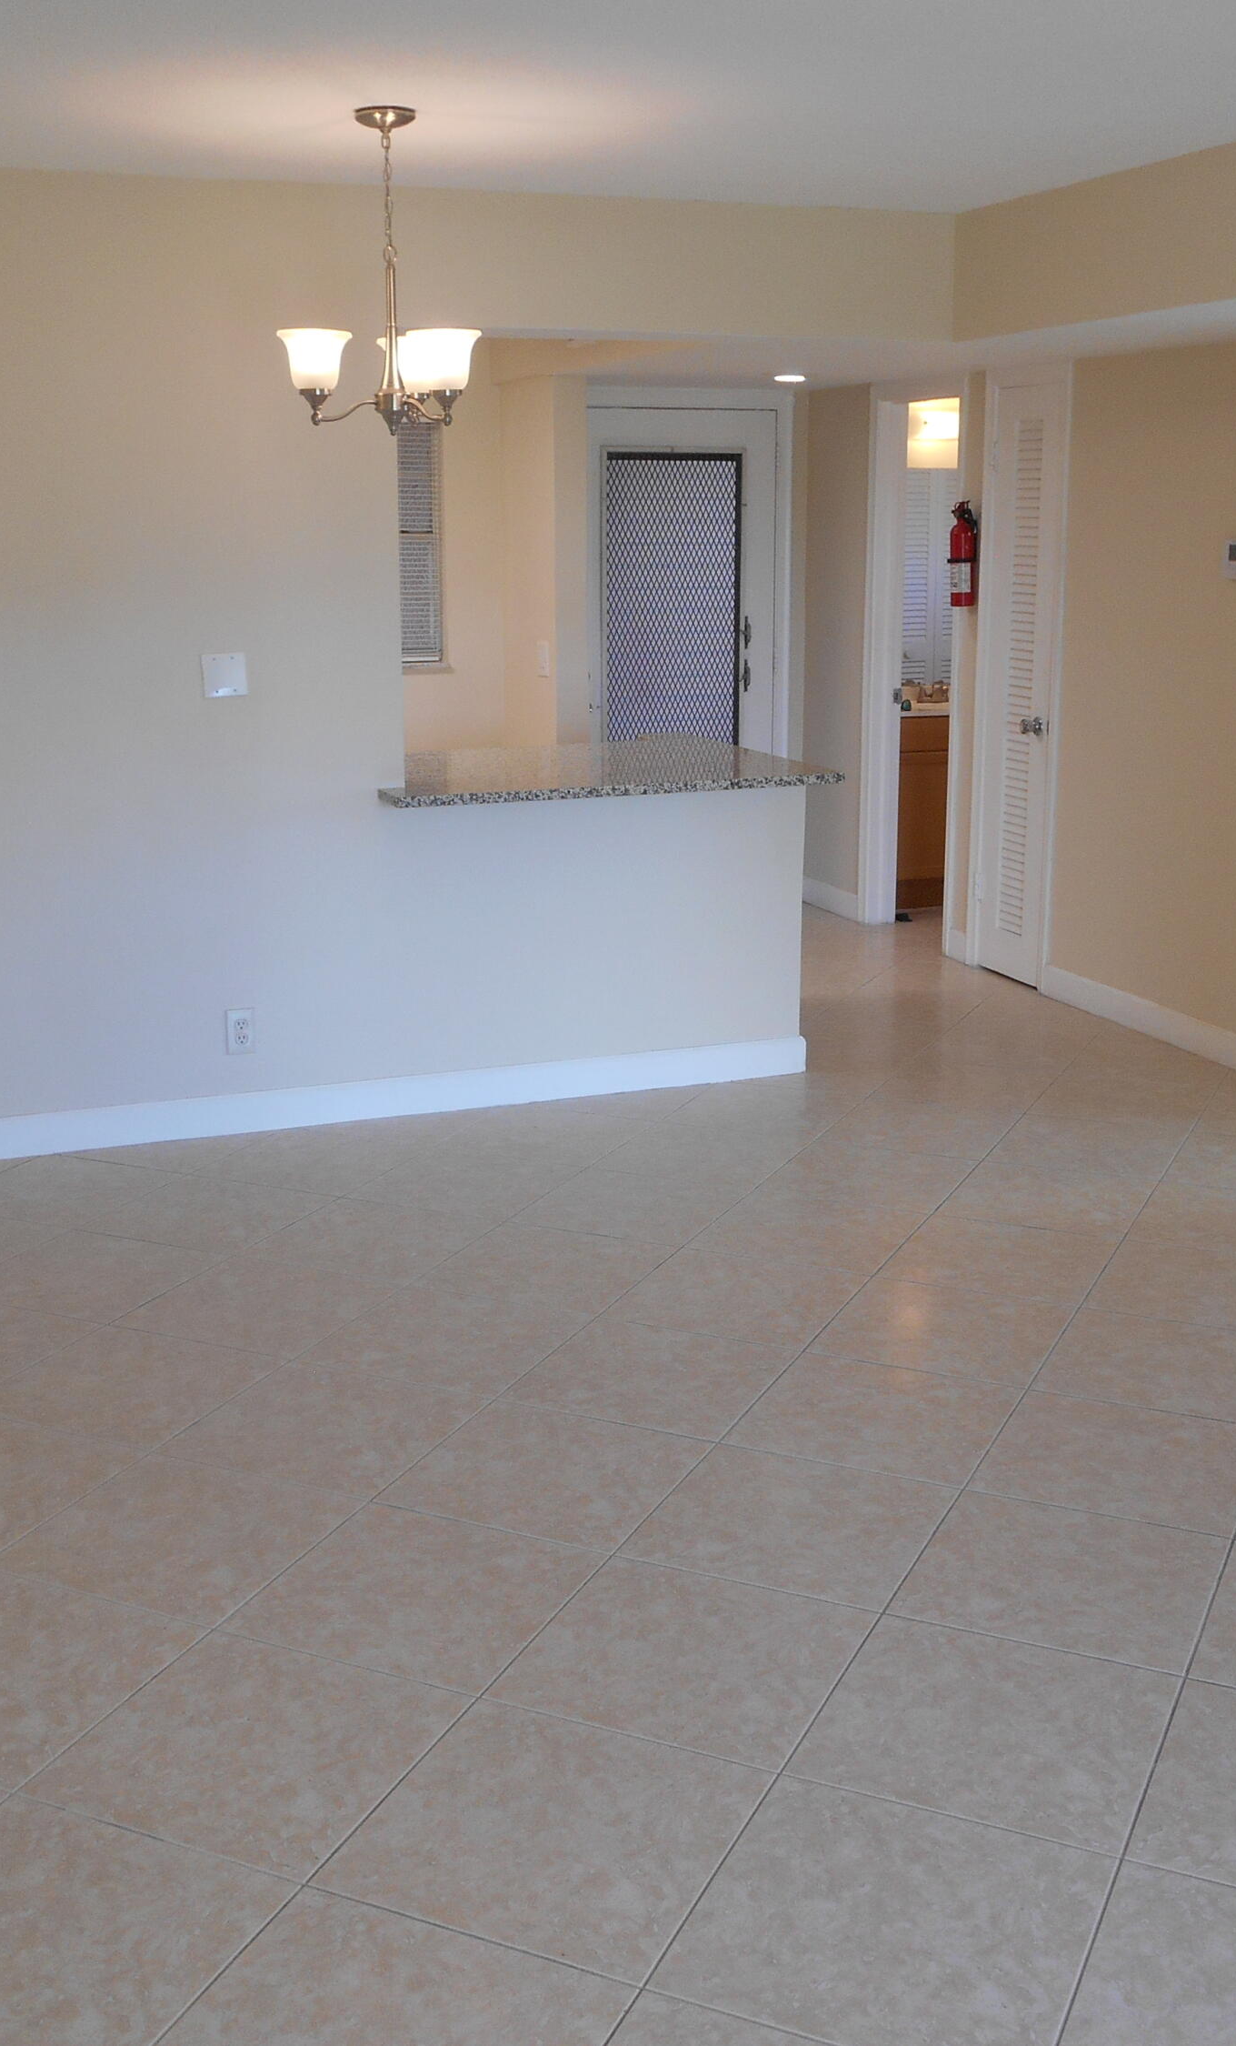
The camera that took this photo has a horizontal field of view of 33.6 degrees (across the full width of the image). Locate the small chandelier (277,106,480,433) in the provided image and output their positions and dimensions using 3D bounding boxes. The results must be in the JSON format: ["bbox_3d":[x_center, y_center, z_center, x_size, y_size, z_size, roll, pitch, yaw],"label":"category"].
[{"bbox_3d":[-0.497,-1.558,4.276,0.435,0.628,0.435,-2,14,-6],"label":"small chandelier"}]

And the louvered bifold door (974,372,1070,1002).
[{"bbox_3d":[1.401,-1.163,7.142,0.045,2.050,0.440,-6,15,-20],"label":"louvered bifold door"}]

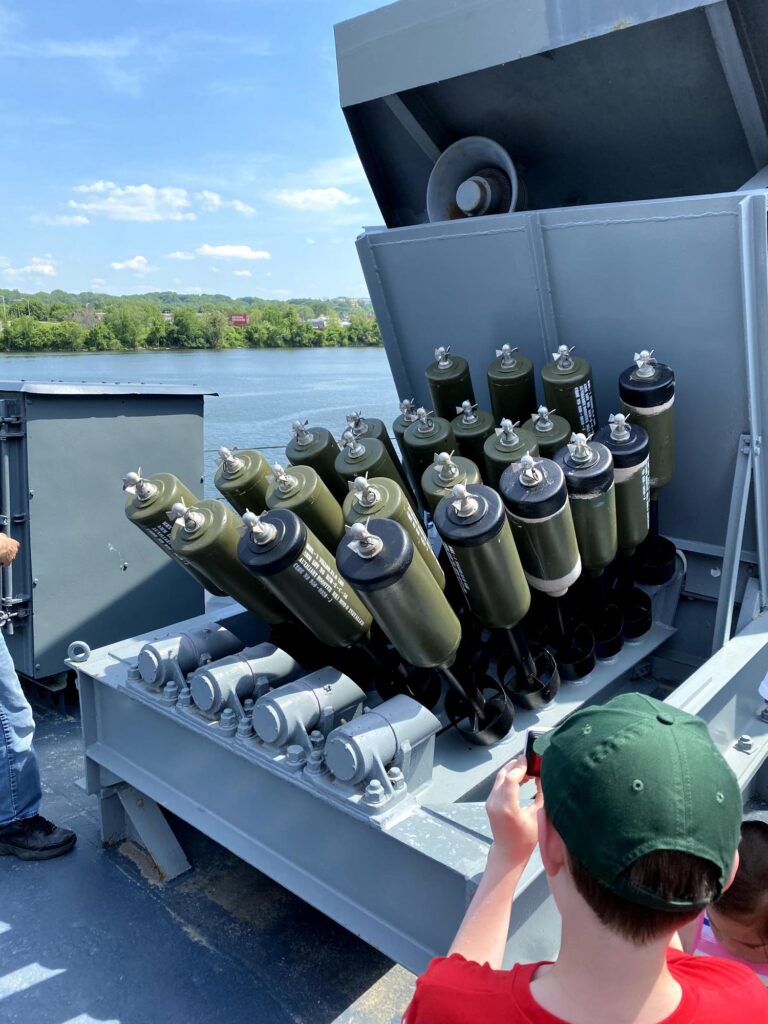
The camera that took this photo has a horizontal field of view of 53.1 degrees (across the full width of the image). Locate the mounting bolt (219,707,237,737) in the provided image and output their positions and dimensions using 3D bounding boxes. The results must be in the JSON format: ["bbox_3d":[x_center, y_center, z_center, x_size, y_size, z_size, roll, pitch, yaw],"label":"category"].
[{"bbox_3d":[-0.433,0.577,2.124,0.048,0.058,0.048,12,17,41],"label":"mounting bolt"}]

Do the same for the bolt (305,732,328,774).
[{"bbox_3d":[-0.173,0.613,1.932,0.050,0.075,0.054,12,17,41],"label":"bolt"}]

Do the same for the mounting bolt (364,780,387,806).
[{"bbox_3d":[-0.019,0.656,1.806,0.048,0.048,0.048,12,17,41],"label":"mounting bolt"}]

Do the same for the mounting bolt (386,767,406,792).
[{"bbox_3d":[0.029,0.644,1.865,0.048,0.046,0.048,12,17,41],"label":"mounting bolt"}]

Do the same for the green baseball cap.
[{"bbox_3d":[0.230,0.219,0.708,0.168,0.130,0.250,2,24,-5],"label":"green baseball cap"}]

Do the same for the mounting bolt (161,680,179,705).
[{"bbox_3d":[-0.641,0.538,2.300,0.048,0.054,0.048,12,17,41],"label":"mounting bolt"}]

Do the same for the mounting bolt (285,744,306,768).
[{"bbox_3d":[-0.224,0.624,1.969,0.048,0.037,0.048,12,17,41],"label":"mounting bolt"}]

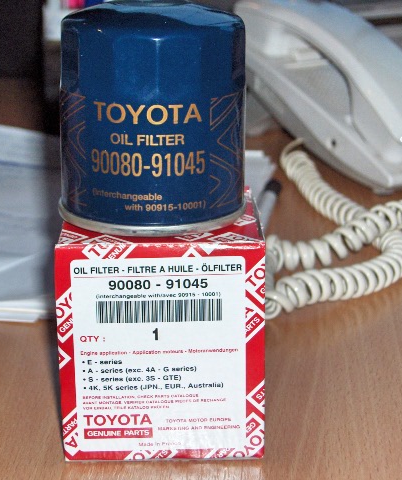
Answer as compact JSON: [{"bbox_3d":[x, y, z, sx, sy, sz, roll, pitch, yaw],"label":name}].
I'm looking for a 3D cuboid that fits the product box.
[{"bbox_3d":[-0.013,0.029,0.480,0.070,0.081,0.068,-1,18,0],"label":"product box"}]

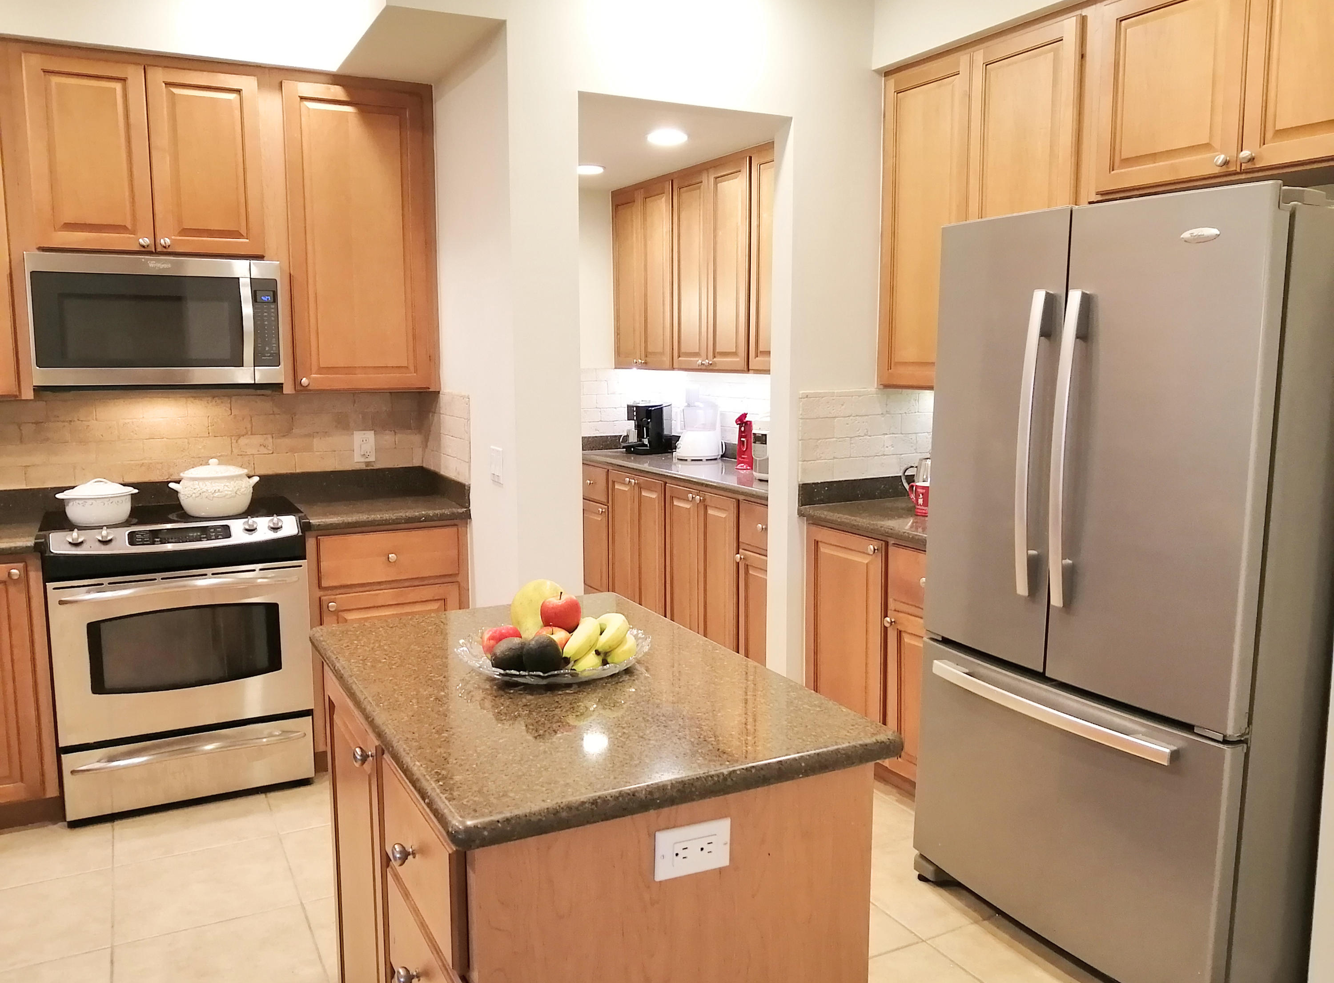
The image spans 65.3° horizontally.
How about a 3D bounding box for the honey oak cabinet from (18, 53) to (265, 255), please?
[{"bbox_3d":[-1.773,-1.118,3.567,0.705,0.610,0.330,-4,8,-27],"label":"honey oak cabinet"}]

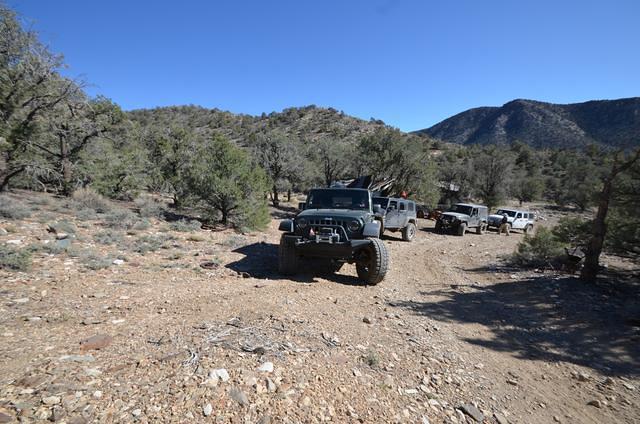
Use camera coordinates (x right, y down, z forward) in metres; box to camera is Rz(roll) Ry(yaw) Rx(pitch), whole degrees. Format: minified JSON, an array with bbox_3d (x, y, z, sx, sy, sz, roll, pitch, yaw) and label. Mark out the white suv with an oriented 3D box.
[{"bbox_3d":[15.400,0.690,21.750,4.500,1.840,1.880,3,4,-27],"label":"white suv"}]

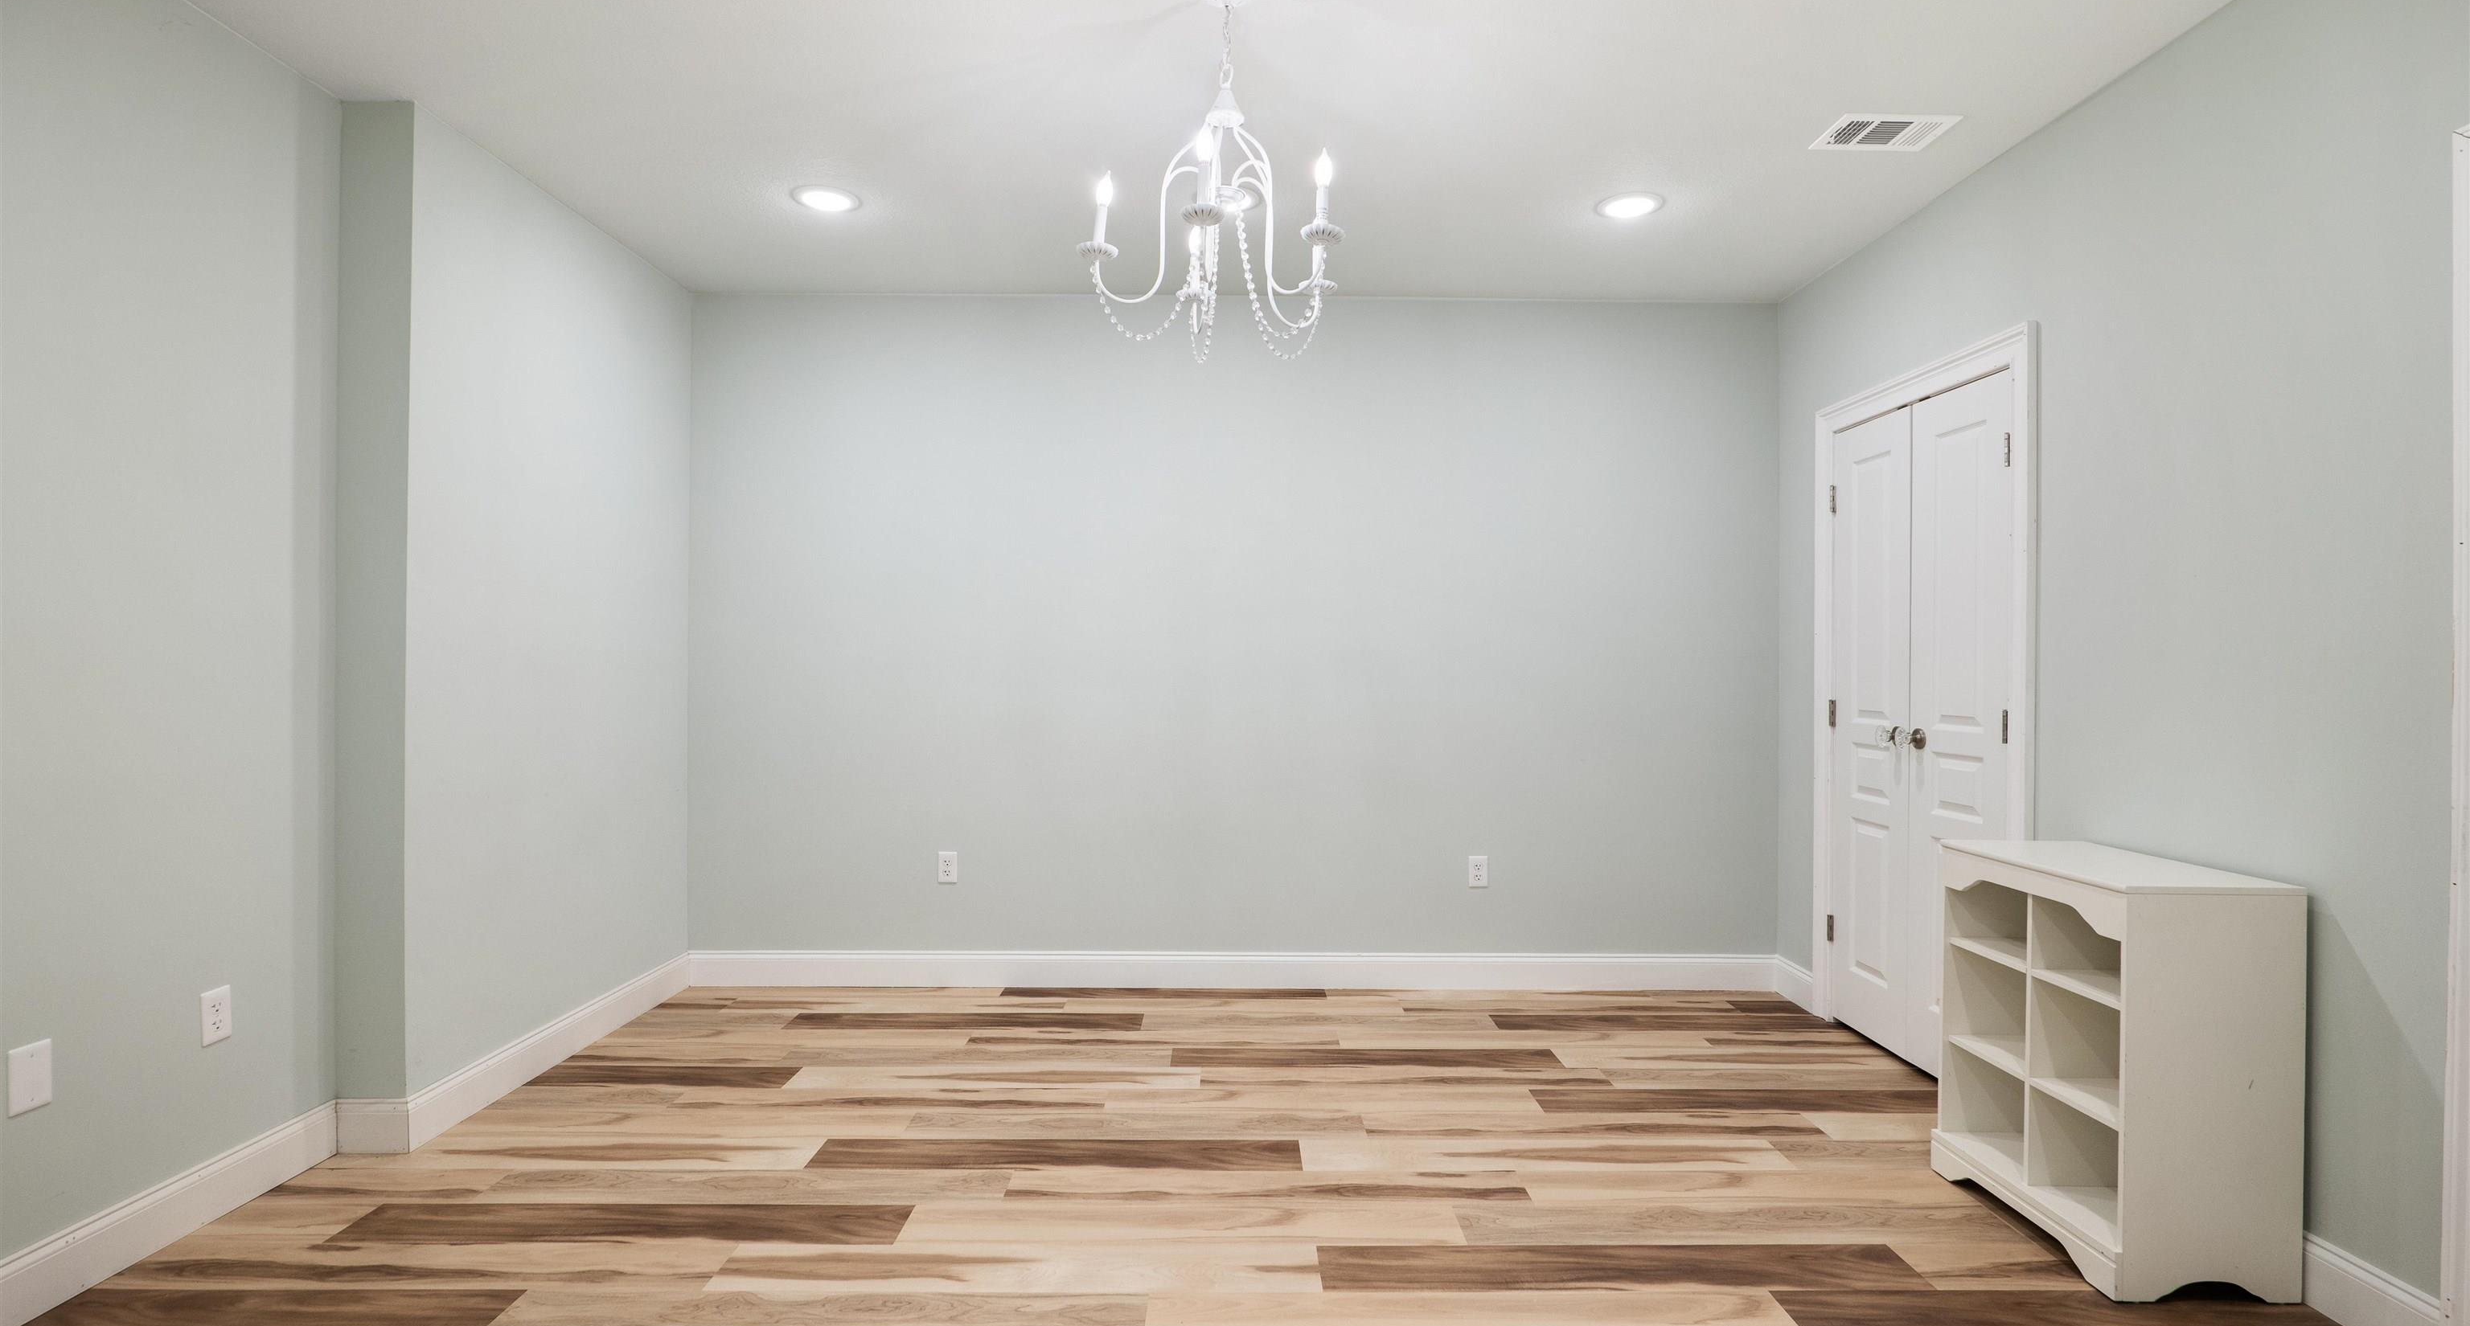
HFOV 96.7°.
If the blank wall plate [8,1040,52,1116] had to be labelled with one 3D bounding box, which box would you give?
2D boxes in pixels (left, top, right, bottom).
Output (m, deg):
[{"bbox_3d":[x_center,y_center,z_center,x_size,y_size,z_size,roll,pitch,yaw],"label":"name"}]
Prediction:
[{"bbox_3d":[-2.233,0.770,2.037,0.007,0.121,0.072,0,0,0],"label":"blank wall plate"}]

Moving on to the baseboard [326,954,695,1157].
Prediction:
[{"bbox_3d":[-2.145,1.156,3.432,0.187,0.131,1.417,0,0,0],"label":"baseboard"}]

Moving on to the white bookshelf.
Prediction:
[{"bbox_3d":[1.879,0.834,2.399,0.365,0.804,0.561,0,0,0],"label":"white bookshelf"}]

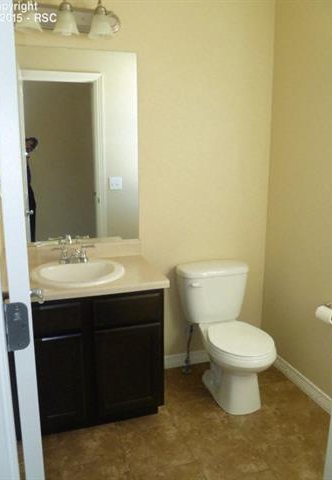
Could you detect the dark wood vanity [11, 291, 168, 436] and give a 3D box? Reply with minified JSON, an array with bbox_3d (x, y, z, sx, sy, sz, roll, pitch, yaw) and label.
[{"bbox_3d":[-0.445,0.574,2.104,0.748,0.754,0.513,-4,12,-19],"label":"dark wood vanity"}]

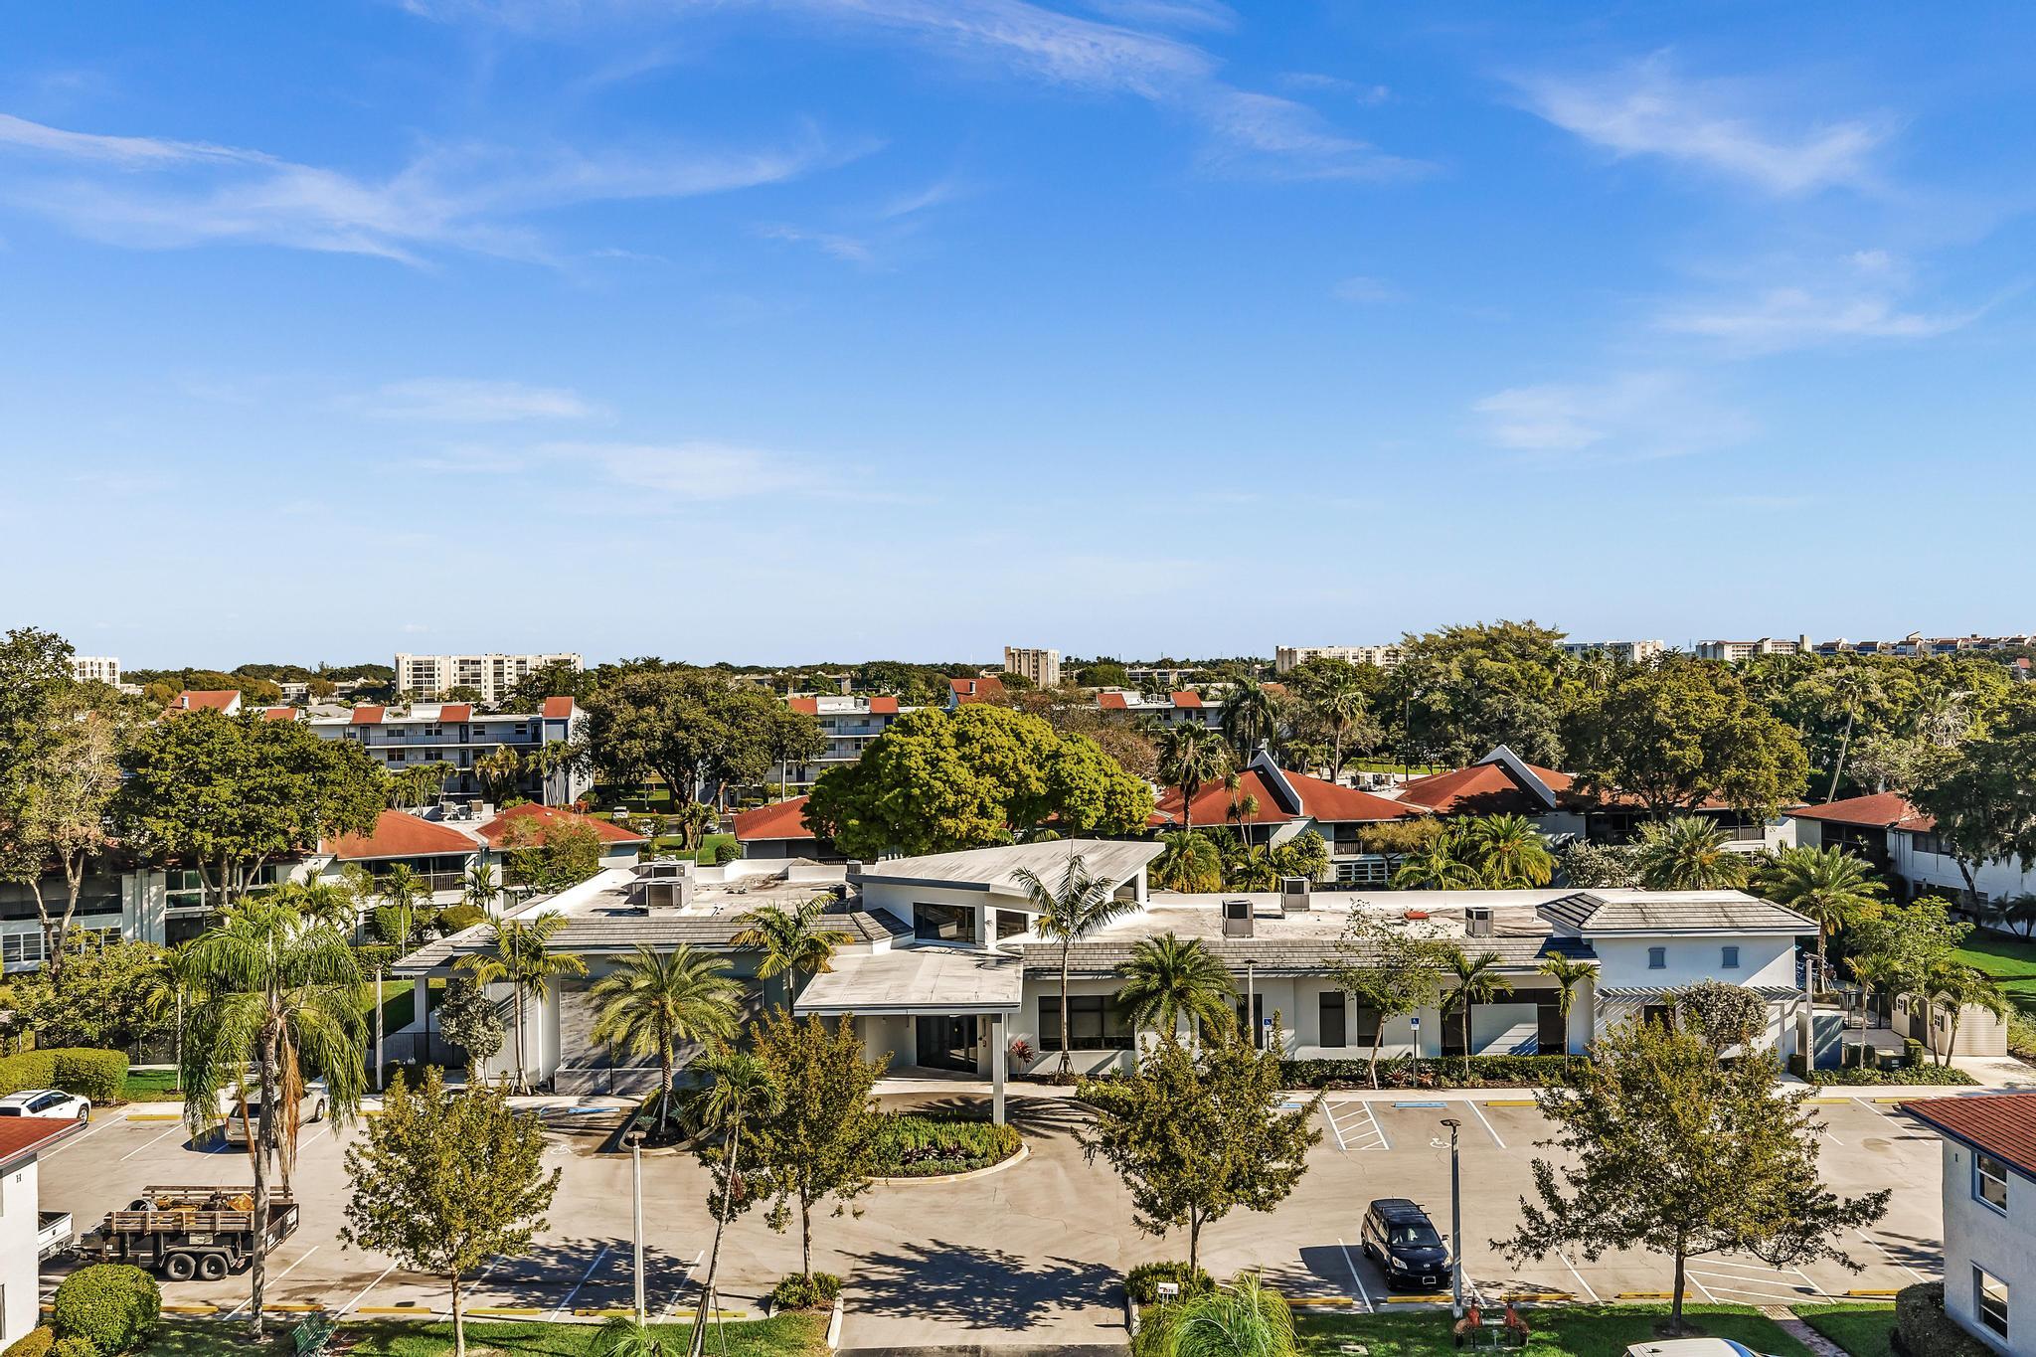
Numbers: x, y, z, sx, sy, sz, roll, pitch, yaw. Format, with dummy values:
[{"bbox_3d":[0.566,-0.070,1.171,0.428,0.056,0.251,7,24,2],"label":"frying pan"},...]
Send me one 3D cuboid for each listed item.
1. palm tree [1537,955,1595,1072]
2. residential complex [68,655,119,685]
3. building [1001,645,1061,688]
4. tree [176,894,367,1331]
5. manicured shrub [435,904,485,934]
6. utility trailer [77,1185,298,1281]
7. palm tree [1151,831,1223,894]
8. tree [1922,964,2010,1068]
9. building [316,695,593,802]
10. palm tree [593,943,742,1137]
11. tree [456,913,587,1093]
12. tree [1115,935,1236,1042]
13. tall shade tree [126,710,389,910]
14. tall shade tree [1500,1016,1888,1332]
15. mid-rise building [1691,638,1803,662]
[{"bbox_3d":[20.867,12.915,60.300,2.200,4.750,2.200,-1,1,-3],"label":"palm tree"},{"bbox_3d":[-330.048,3.143,566.000,17.000,21.400,22.000,-1,1,-30],"label":"residential complex"},{"bbox_3d":[7.396,-2.873,775.000,23.000,22.500,18.000,0,1,17],"label":"building"},{"bbox_3d":[-18.625,10.902,39.386,4.676,10.858,4.676,-1,1,2],"label":"tree"},{"bbox_3d":[-33.146,14.658,94.497,2.976,2.343,2.700,-1,1,2],"label":"manicured shrub"},{"bbox_3d":[-23.050,15.265,43.600,5.600,1.820,2.250,-1,1,-1],"label":"utility trailer"},{"bbox_3d":[9.477,12.017,89.000,4.100,6.400,4.100,-1,1,-3],"label":"palm tree"},{"bbox_3d":[37.482,13.350,62.515,3.330,4.199,3.000,-1,1,2],"label":"tree"},{"bbox_3d":[-64.800,8.704,179.500,29.000,12.700,14.500,-1,1,-7],"label":"building"},{"bbox_3d":[-12.504,12.726,55.868,5.223,6.685,5.223,-1,1,2],"label":"palm tree"},{"bbox_3d":[-18.898,12.469,60.200,4.900,6.900,4.700,-1,1,0],"label":"tree"},{"bbox_3d":[5.684,12.608,57.469,4.333,6.490,4.333,-1,1,2],"label":"tree"},{"bbox_3d":[-40.956,8.811,84.500,14.000,14.200,13.000,-1,1,0],"label":"tall shade tree"},{"bbox_3d":[16.520,12.113,38.746,9.280,7.694,8.800,-1,1,2],"label":"tall shade tree"},{"bbox_3d":[437.581,-11.695,942.727,78.000,22.000,19.000,-1,1,-30],"label":"mid-rise building"}]

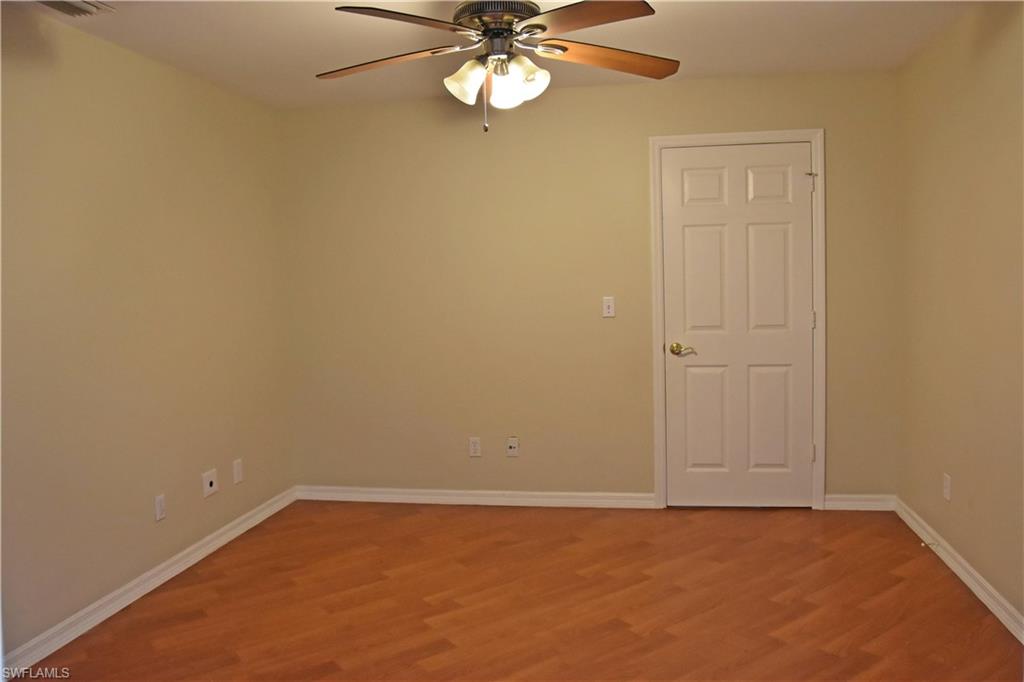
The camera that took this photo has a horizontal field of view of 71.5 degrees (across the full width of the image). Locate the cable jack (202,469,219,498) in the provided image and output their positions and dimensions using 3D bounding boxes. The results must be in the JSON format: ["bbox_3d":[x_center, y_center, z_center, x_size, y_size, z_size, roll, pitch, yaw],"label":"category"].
[{"bbox_3d":[-1.506,0.711,3.550,0.010,0.116,0.117,-1,5,11],"label":"cable jack"}]

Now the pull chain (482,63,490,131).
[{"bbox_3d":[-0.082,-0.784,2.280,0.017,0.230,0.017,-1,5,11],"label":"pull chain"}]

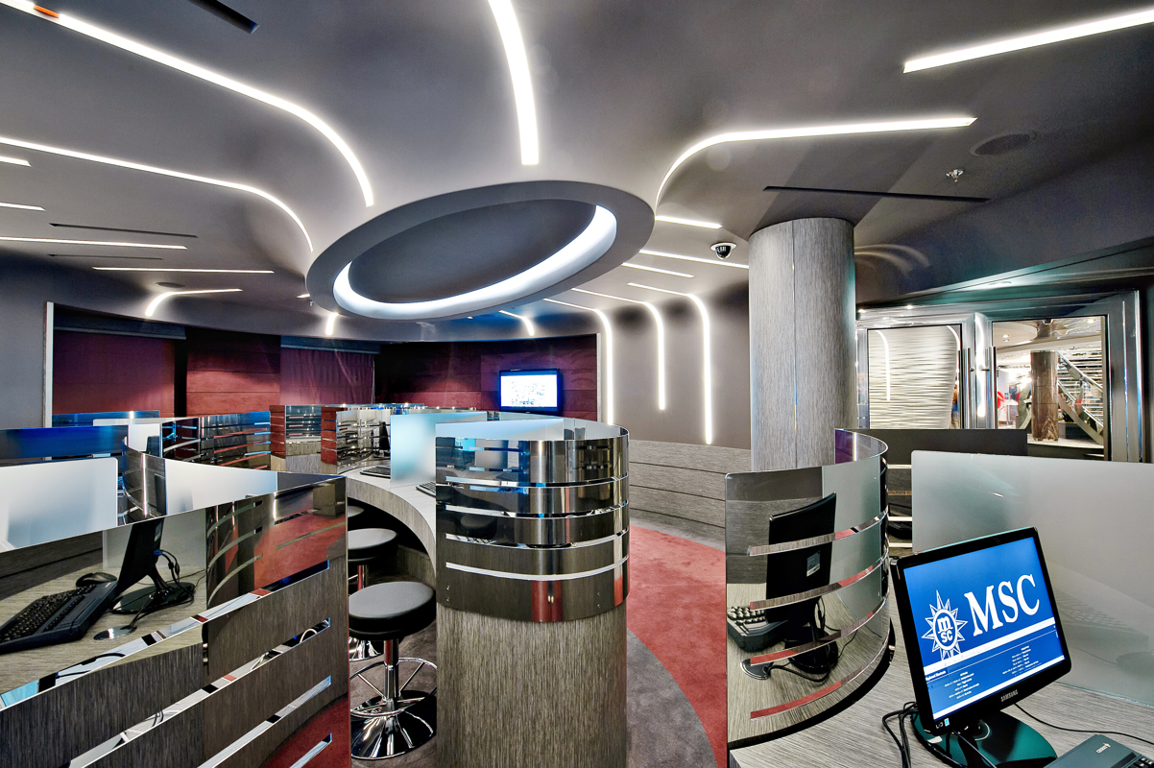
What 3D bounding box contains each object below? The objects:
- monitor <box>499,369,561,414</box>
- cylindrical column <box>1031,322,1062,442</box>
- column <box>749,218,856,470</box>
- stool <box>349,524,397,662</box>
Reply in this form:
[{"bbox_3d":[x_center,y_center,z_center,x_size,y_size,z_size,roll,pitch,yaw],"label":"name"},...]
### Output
[{"bbox_3d":[-0.594,0.106,6.099,0.965,0.575,0.085,-1,-1,32],"label":"monitor"},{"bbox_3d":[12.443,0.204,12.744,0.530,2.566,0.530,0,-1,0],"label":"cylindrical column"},{"bbox_3d":[1.282,0.291,2.736,0.540,2.291,0.540,0,-1,0],"label":"column"},{"bbox_3d":[-1.220,1.158,2.721,0.430,0.592,0.430,0,-1,0],"label":"stool"}]

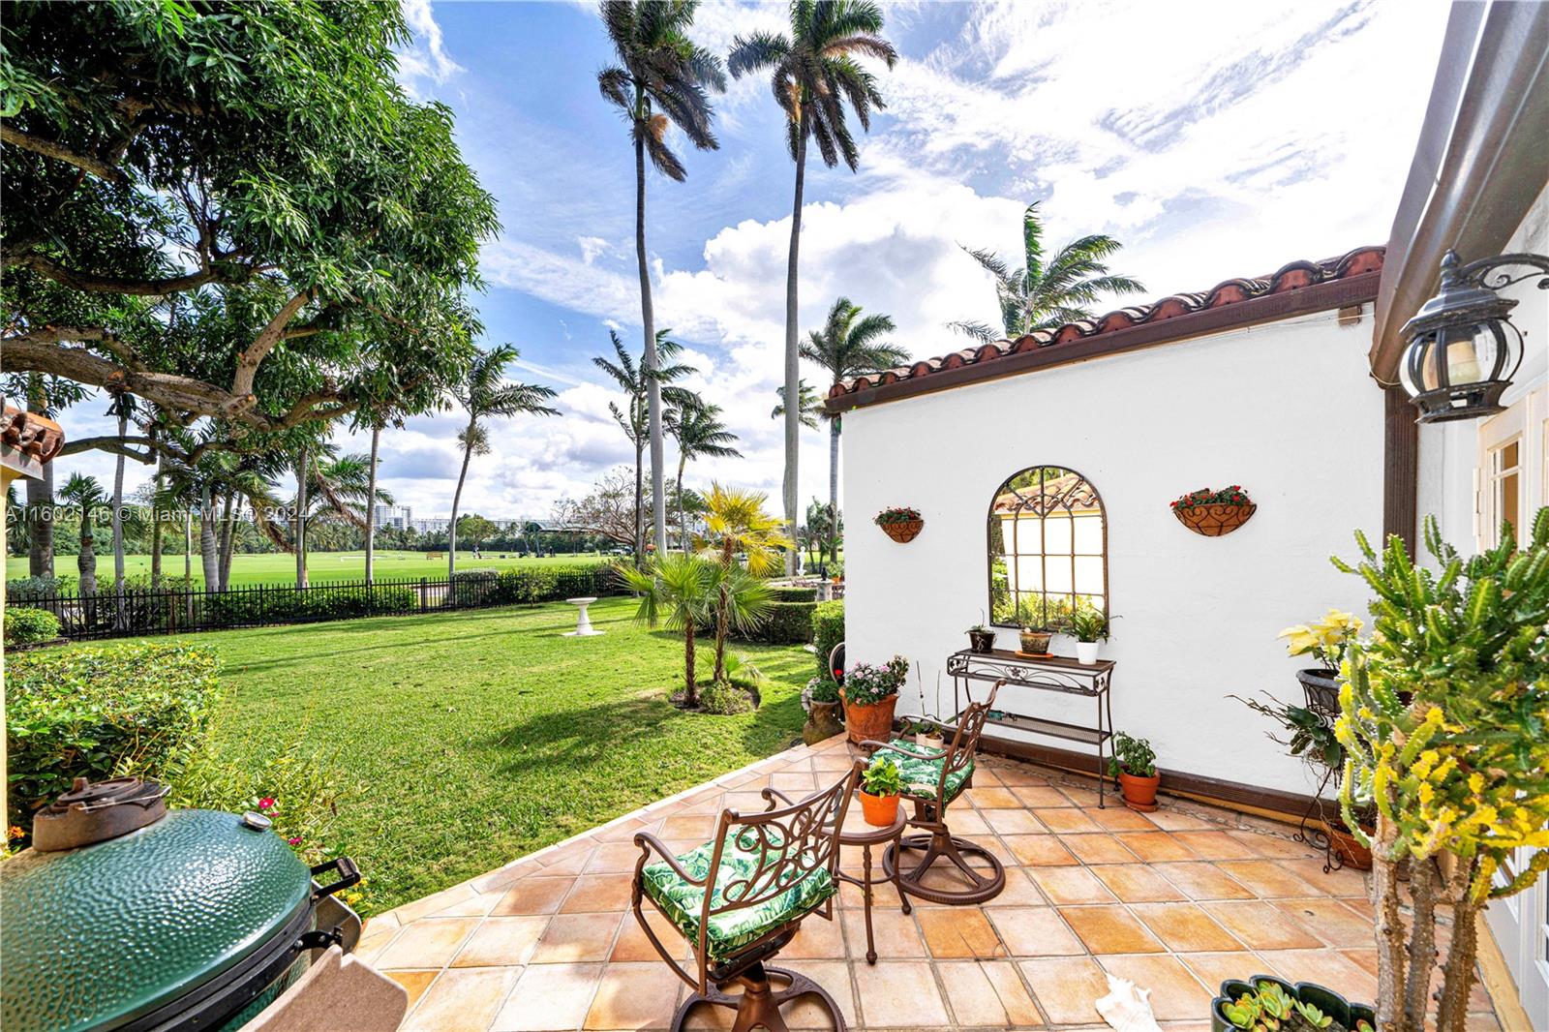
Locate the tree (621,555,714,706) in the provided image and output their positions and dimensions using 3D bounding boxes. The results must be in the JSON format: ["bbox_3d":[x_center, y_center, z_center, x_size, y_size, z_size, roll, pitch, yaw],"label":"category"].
[{"bbox_3d":[-1.170,1.240,5.680,1.080,1.680,1.050,0,-2,0],"label":"tree"}]

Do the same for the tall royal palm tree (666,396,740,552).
[{"bbox_3d":[-3.040,-0.950,22.000,3.200,7.900,3.100,0,-2,0],"label":"tall royal palm tree"}]

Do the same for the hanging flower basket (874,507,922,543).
[{"bbox_3d":[1.020,0.075,4.350,0.410,0.280,0.210,-3,-4,39],"label":"hanging flower basket"}]

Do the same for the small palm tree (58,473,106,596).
[{"bbox_3d":[-18.760,0.918,14.000,0.900,4.100,0.900,-3,-4,37],"label":"small palm tree"}]

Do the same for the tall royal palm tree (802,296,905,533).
[{"bbox_3d":[3.932,-4.508,26.000,5.000,12.800,4.600,-1,-3,9],"label":"tall royal palm tree"}]

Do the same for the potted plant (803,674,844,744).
[{"bbox_3d":[0.440,1.740,4.600,0.390,0.650,0.390,-1,-2,0],"label":"potted plant"}]

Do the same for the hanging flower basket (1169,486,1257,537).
[{"bbox_3d":[2.635,-0.025,3.100,0.380,0.310,0.210,-2,-3,40],"label":"hanging flower basket"}]

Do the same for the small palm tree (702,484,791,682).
[{"bbox_3d":[-0.365,0.870,6.750,1.200,2.580,1.200,0,-2,0],"label":"small palm tree"}]

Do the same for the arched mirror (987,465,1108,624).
[{"bbox_3d":[2.010,0.249,3.862,0.800,1.210,0.040,-4,-4,42],"label":"arched mirror"}]

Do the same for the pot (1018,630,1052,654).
[{"bbox_3d":[1.820,0.880,3.600,0.205,0.155,0.205,-2,-3,40],"label":"pot"}]

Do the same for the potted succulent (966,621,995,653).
[{"bbox_3d":[1.545,0.905,3.865,0.200,0.245,0.200,-2,-3,40],"label":"potted succulent"}]

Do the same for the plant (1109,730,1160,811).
[{"bbox_3d":[2.308,1.597,3.306,0.280,0.440,0.270,-4,-4,42],"label":"plant"}]

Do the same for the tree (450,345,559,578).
[{"bbox_3d":[-7.950,-1.150,15.100,3.400,7.500,3.300,0,-2,0],"label":"tree"}]

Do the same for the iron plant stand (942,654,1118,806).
[{"bbox_3d":[1.814,1.434,3.688,1.000,0.830,0.380,-4,-4,42],"label":"iron plant stand"}]

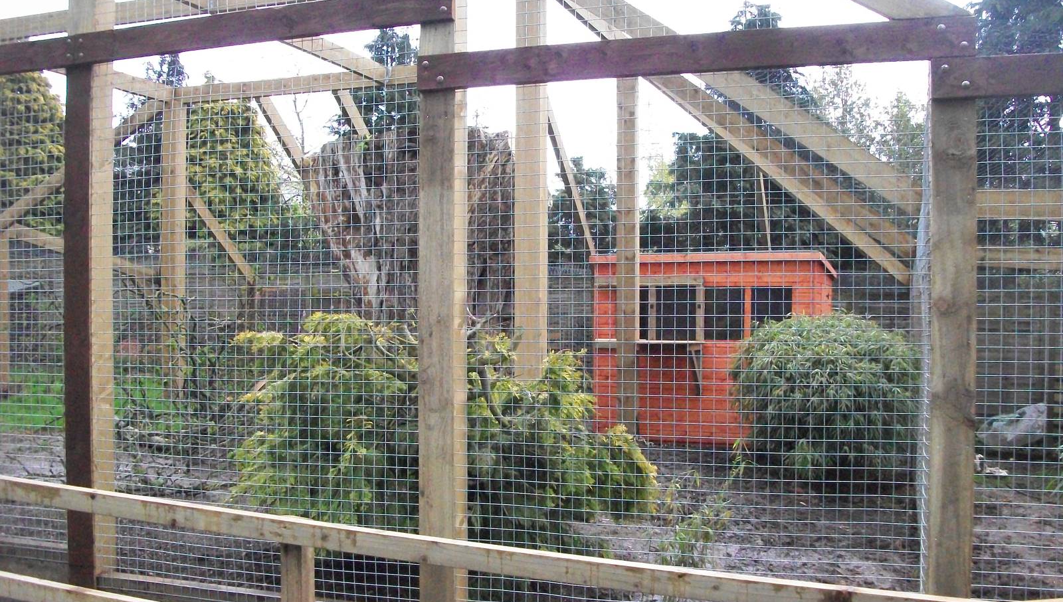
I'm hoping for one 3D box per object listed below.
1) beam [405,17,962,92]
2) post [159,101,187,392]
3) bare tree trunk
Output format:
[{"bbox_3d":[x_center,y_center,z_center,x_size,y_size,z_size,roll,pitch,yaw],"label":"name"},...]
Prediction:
[{"bbox_3d":[0.564,-0.939,3.792,2.115,0.147,0.047,0,0,15],"label":"beam"},{"bbox_3d":[-3.561,-0.501,9.800,0.158,2.998,0.158,0,0,15],"label":"post"},{"bbox_3d":[-0.847,-0.116,7.800,1.780,2.530,1.400,0,0,15],"label":"bare tree trunk"}]

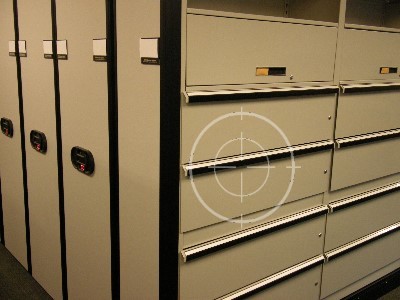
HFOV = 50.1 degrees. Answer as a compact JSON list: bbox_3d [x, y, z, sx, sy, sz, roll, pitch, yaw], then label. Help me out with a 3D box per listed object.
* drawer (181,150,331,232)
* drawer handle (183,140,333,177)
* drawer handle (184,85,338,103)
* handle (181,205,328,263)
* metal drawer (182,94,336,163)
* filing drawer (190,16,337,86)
[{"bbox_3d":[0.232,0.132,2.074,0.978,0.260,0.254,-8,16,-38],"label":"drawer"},{"bbox_3d":[0.314,0.027,1.934,0.949,0.039,0.035,-8,16,-38],"label":"drawer handle"},{"bbox_3d":[0.298,-0.235,1.753,0.900,0.038,0.035,-8,16,-38],"label":"drawer handle"},{"bbox_3d":[0.306,0.374,2.010,0.949,0.039,0.035,-8,16,-38],"label":"handle"},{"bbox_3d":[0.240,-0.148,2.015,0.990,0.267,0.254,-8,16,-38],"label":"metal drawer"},{"bbox_3d":[0.190,-0.422,1.863,0.866,0.245,0.350,-8,16,-38],"label":"filing drawer"}]

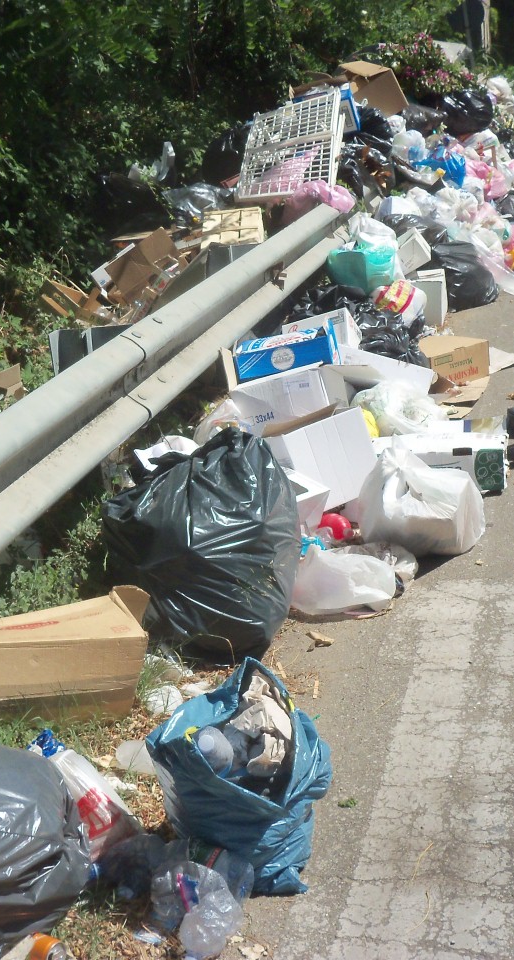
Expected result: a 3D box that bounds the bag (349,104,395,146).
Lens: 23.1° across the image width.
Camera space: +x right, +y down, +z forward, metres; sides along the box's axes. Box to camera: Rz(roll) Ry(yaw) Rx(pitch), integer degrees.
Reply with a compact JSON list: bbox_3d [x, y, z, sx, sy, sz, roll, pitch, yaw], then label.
[{"bbox_3d":[0.903,-2.804,10.000,0.420,0.350,0.400,1,19,14],"label":"bag"}]

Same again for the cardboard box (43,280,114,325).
[{"bbox_3d":[-0.914,-0.909,6.400,0.400,0.200,0.300,18,20,26],"label":"cardboard box"}]

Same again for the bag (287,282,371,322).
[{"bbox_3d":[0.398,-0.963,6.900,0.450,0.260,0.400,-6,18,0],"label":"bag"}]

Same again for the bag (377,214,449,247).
[{"bbox_3d":[1.077,-1.686,8.600,0.520,0.350,0.450,-5,18,2],"label":"bag"}]

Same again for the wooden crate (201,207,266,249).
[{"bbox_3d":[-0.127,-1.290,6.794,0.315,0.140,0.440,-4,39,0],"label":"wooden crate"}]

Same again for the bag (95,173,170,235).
[{"bbox_3d":[-0.921,-2.045,9.300,0.520,0.420,0.450,-6,18,0],"label":"bag"}]

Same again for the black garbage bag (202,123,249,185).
[{"bbox_3d":[-0.211,-2.589,10.000,0.460,0.480,0.460,-6,18,0],"label":"black garbage bag"}]

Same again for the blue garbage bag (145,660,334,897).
[{"bbox_3d":[-0.033,0.580,2.480,0.350,0.430,0.300,1,19,14],"label":"blue garbage bag"}]

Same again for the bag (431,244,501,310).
[{"bbox_3d":[1.312,-1.299,7.950,0.450,0.380,0.420,-5,18,2],"label":"bag"}]

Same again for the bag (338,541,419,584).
[{"bbox_3d":[0.370,0.250,3.890,0.260,0.120,0.220,1,19,14],"label":"bag"}]

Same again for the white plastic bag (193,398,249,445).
[{"bbox_3d":[-0.122,-0.197,5.060,0.270,0.260,0.250,-1,19,10],"label":"white plastic bag"}]

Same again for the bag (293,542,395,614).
[{"bbox_3d":[0.245,0.290,3.690,0.320,0.170,0.260,1,19,14],"label":"bag"}]

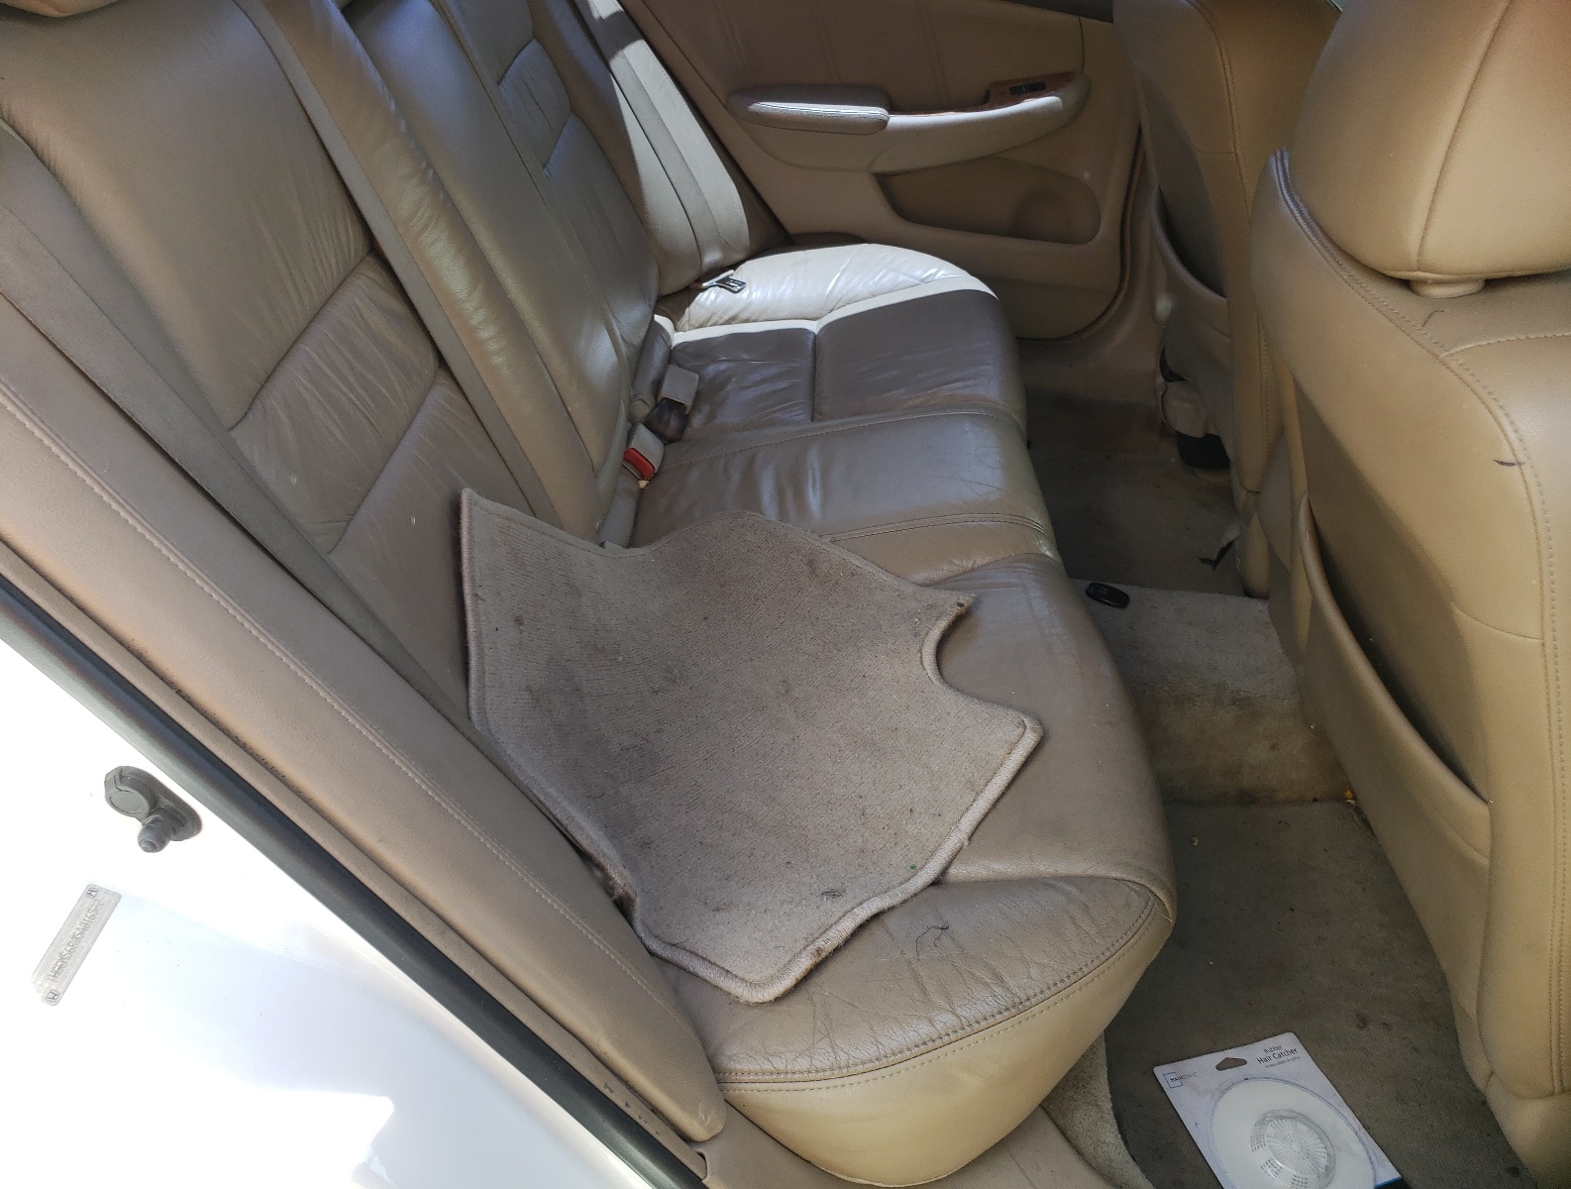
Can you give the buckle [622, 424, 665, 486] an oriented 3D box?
[{"bbox_3d":[-0.150,-0.149,1.250,0.037,0.022,0.060,36,26,-20],"label":"buckle"}]

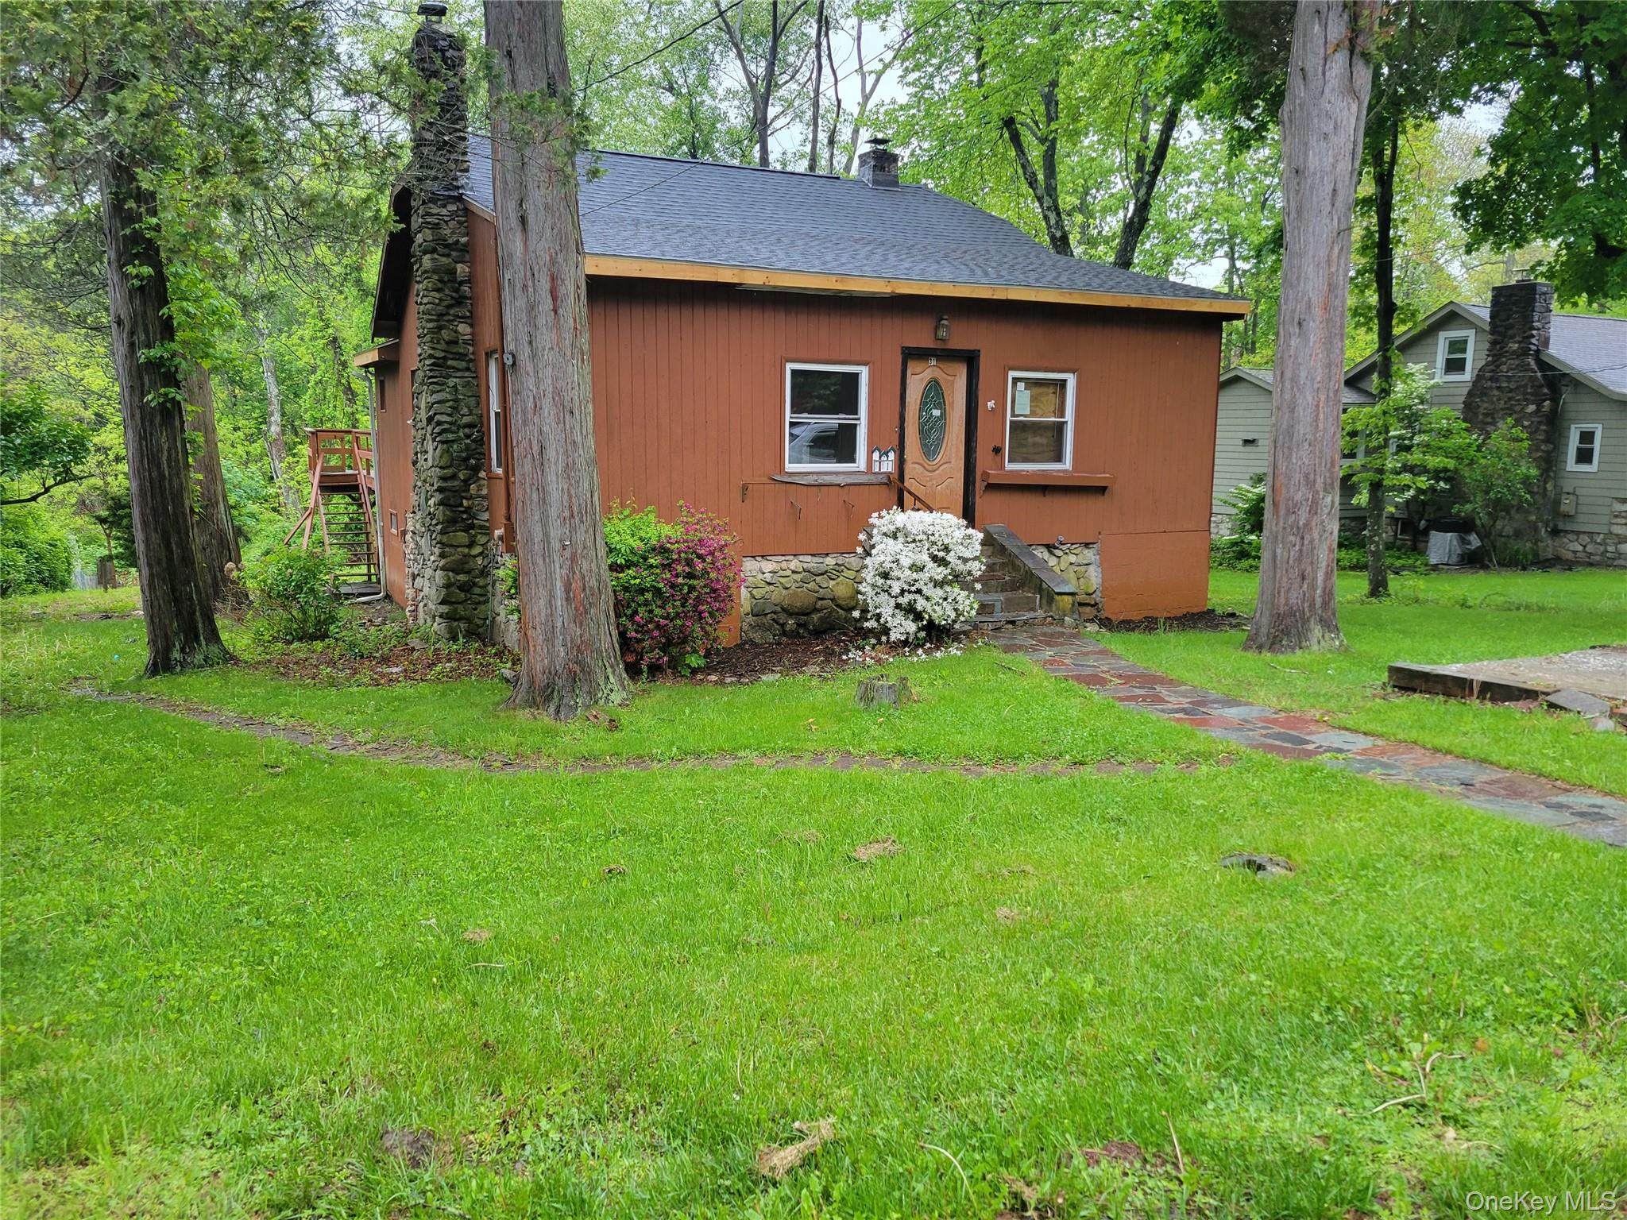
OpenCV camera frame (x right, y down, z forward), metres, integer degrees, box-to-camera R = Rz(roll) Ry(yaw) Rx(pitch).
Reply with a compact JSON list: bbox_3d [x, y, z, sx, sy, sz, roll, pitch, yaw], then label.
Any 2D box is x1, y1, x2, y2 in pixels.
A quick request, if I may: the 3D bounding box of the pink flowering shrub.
[{"bbox_3d":[-1.405,-0.215,11.800,1.380,1.600,1.270,0,9,0],"label":"pink flowering shrub"}]

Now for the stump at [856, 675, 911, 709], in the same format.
[{"bbox_3d":[0.549,0.654,9.600,0.400,0.230,0.370,0,9,0],"label":"stump"}]

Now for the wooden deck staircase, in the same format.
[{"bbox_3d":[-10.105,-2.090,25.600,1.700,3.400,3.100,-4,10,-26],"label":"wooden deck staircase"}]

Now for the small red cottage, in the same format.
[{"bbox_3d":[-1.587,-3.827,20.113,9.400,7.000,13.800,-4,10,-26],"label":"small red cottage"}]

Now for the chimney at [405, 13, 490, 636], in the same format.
[{"bbox_3d":[-4.833,-3.639,16.021,0.720,7.950,1.550,-4,10,-26],"label":"chimney"}]

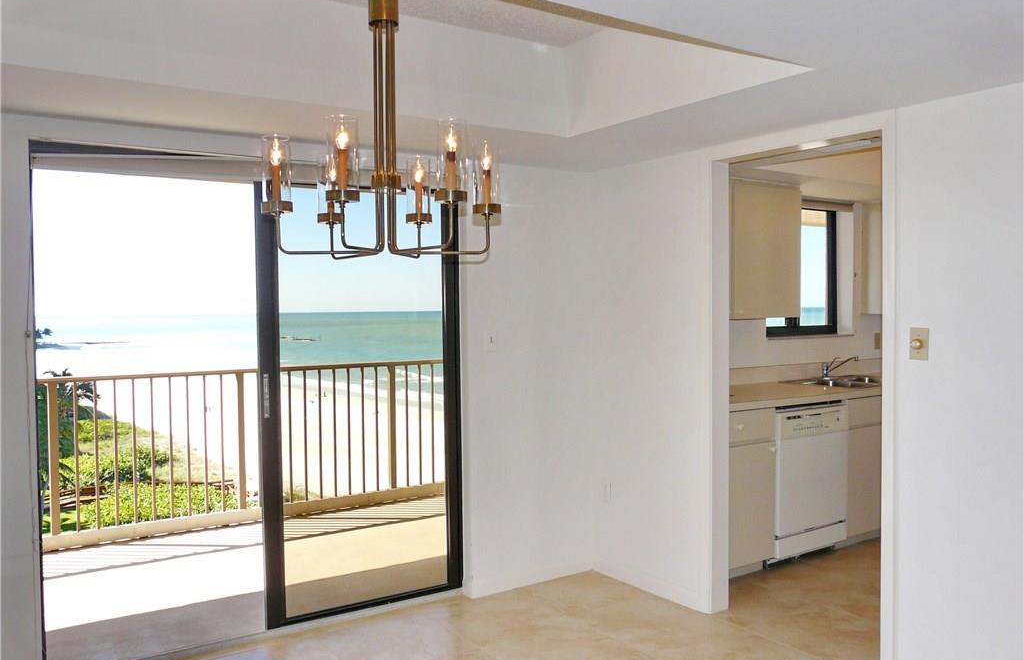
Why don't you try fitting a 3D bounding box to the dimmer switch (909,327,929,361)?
[{"bbox_3d":[1.420,0.051,2.902,0.028,0.115,0.072,-2,2,-33],"label":"dimmer switch"}]

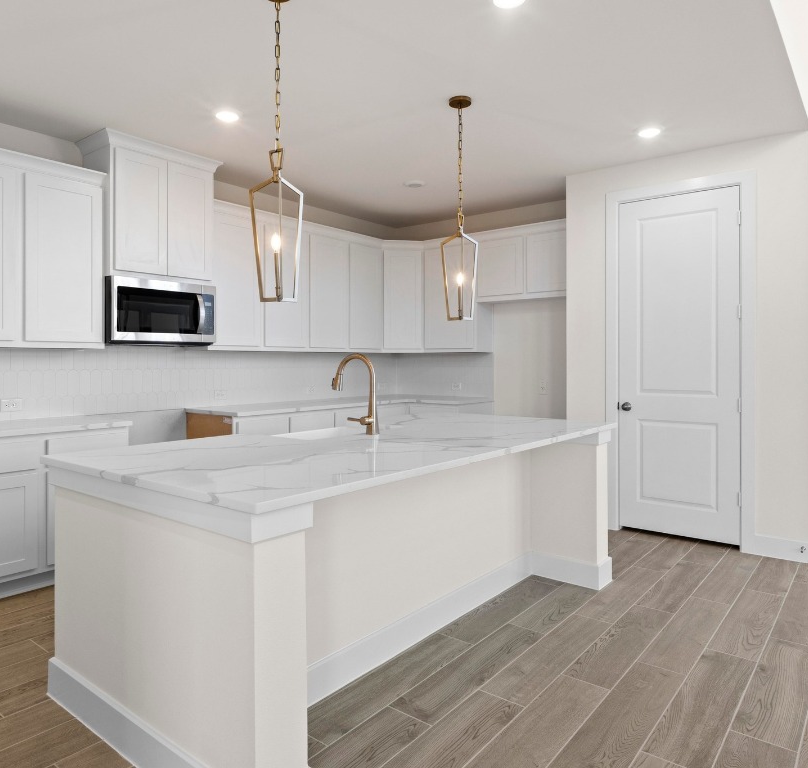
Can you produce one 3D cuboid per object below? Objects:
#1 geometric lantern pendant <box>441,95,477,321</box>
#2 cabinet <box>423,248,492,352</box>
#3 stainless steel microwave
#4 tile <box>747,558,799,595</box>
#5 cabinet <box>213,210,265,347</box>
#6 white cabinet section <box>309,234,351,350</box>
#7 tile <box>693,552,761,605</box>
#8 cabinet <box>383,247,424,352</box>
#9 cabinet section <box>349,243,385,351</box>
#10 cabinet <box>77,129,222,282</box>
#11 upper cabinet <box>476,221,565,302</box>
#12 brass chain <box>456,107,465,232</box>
[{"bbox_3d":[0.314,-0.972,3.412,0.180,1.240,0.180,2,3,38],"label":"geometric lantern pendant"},{"bbox_3d":[0.542,-0.852,6.038,0.608,1.093,0.335,1,2,38],"label":"cabinet"},{"bbox_3d":[-1.756,-0.487,4.232,0.430,0.417,0.757,2,3,38],"label":"stainless steel microwave"},{"bbox_3d":[2.211,1.140,3.631,0.201,0.010,0.773,1,2,38],"label":"tile"},{"bbox_3d":[-1.401,-0.783,4.766,0.355,1.042,0.496,2,3,38],"label":"cabinet"},{"bbox_3d":[-0.798,-0.802,5.533,0.330,1.005,0.499,1,2,38],"label":"white cabinet section"},{"bbox_3d":[1.918,1.148,3.598,0.195,0.010,0.904,2,3,38],"label":"tile"},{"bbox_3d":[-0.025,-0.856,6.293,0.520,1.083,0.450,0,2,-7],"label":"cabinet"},{"bbox_3d":[-0.488,-0.820,5.926,0.330,1.007,0.502,1,2,38],"label":"cabinet section"},{"bbox_3d":[-1.755,-1.170,4.254,0.448,0.913,0.850,1,2,38],"label":"cabinet"},{"bbox_3d":[1.167,-1.080,5.532,0.990,0.643,0.350,1,2,38],"label":"upper cabinet"},{"bbox_3d":[0.315,-1.216,3.414,0.038,0.687,0.038,2,3,38],"label":"brass chain"}]

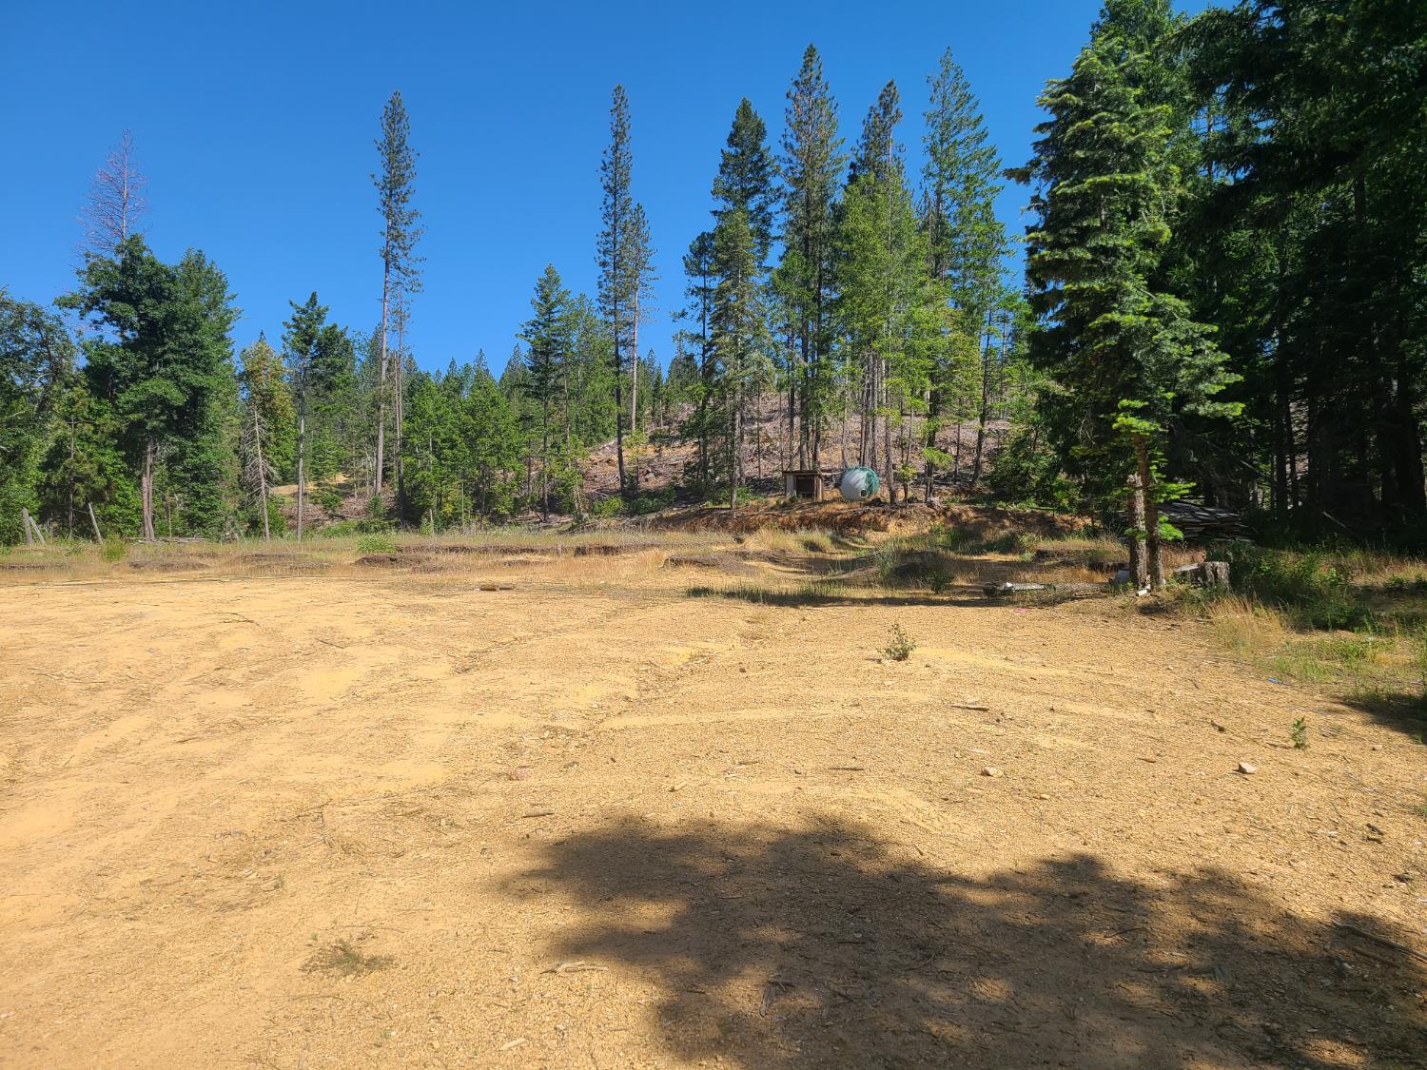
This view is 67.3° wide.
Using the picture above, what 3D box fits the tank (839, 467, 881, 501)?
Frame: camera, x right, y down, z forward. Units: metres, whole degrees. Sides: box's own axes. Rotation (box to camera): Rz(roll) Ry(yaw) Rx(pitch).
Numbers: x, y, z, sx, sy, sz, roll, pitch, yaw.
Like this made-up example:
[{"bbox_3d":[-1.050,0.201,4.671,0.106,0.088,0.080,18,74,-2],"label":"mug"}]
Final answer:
[{"bbox_3d":[8.549,-2.971,62.500,2.200,2.150,2.050,0,1,12],"label":"tank"}]

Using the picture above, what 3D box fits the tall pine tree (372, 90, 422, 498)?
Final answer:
[{"bbox_3d":[-22.155,-16.811,75.000,3.400,28.500,3.400,0,1,0],"label":"tall pine tree"}]

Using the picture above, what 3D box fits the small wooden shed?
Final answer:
[{"bbox_3d":[5.266,-2.841,62.500,2.050,1.800,1.600,0,1,18],"label":"small wooden shed"}]

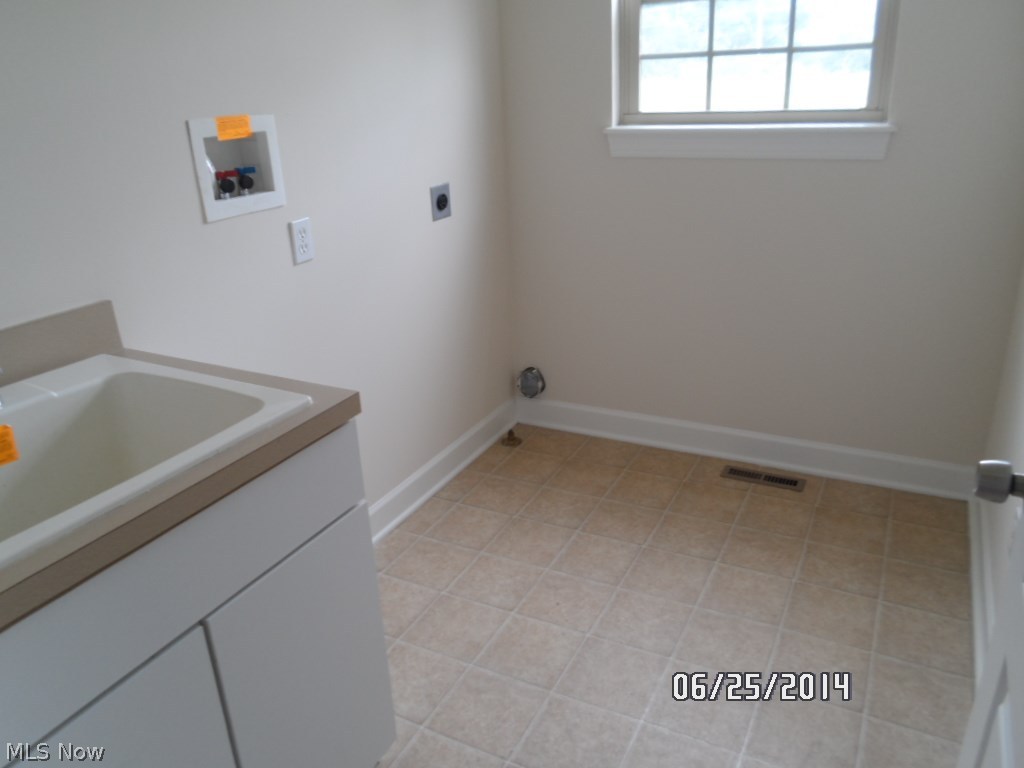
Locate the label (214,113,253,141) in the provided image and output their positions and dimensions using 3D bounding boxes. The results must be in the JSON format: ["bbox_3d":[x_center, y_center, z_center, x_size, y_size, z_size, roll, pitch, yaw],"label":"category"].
[{"bbox_3d":[-0.653,-0.603,1.737,0.004,0.052,0.105,8,24,27],"label":"label"}]

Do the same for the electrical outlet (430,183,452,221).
[{"bbox_3d":[-0.246,-0.628,2.560,0.009,0.115,0.114,8,24,27],"label":"electrical outlet"}]

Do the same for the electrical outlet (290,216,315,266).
[{"bbox_3d":[-0.565,-0.386,1.994,0.009,0.115,0.071,8,24,27],"label":"electrical outlet"}]

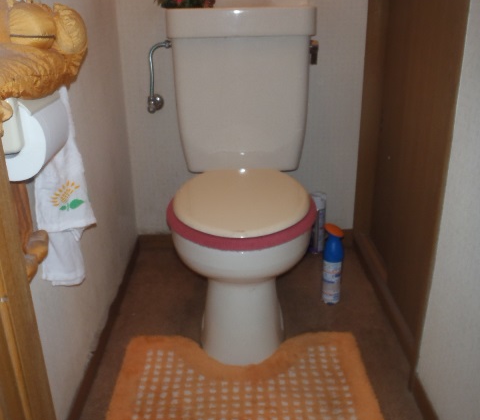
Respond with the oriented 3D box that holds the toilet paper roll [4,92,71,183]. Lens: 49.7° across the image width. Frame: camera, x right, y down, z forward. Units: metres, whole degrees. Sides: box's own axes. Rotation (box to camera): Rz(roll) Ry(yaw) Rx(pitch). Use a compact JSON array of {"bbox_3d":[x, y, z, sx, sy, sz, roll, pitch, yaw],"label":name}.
[{"bbox_3d":[-0.321,-0.112,0.757,0.111,0.111,0.112,-1,23,0],"label":"toilet paper roll"}]

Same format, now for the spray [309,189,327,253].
[{"bbox_3d":[0.278,0.049,1.899,0.053,0.225,0.053,-1,23,0],"label":"spray"}]

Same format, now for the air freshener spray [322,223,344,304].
[{"bbox_3d":[0.282,0.161,1.583,0.058,0.262,0.058,7,24,18],"label":"air freshener spray"}]

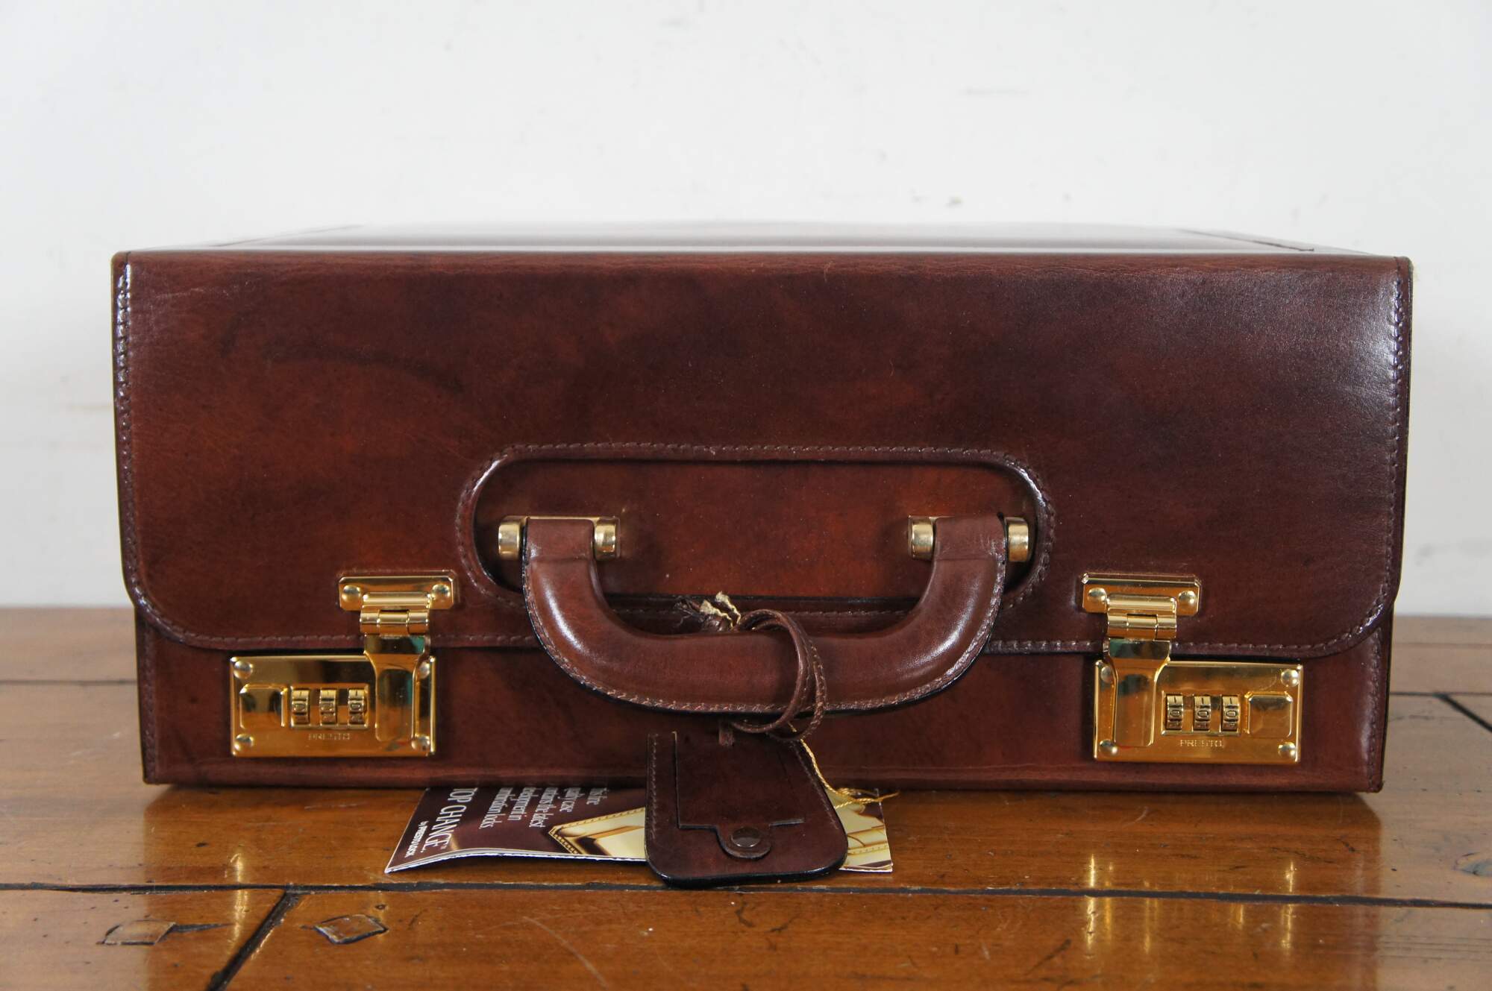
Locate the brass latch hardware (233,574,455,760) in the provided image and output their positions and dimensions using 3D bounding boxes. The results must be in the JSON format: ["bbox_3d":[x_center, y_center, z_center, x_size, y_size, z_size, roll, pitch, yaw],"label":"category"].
[{"bbox_3d":[-0.144,0.061,0.635,0.078,0.066,0.013,0,8,1],"label":"brass latch hardware"}]

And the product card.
[{"bbox_3d":[-0.034,0.111,0.620,0.163,0.006,0.105,0,8,1],"label":"product card"}]

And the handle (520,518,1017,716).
[{"bbox_3d":[0.006,0.042,0.620,0.170,0.069,0.029,0,8,1],"label":"handle"}]

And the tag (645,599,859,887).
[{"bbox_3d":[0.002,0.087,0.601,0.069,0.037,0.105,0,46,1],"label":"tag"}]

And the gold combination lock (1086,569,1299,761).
[{"bbox_3d":[0.158,0.061,0.631,0.079,0.069,0.013,0,8,1],"label":"gold combination lock"}]

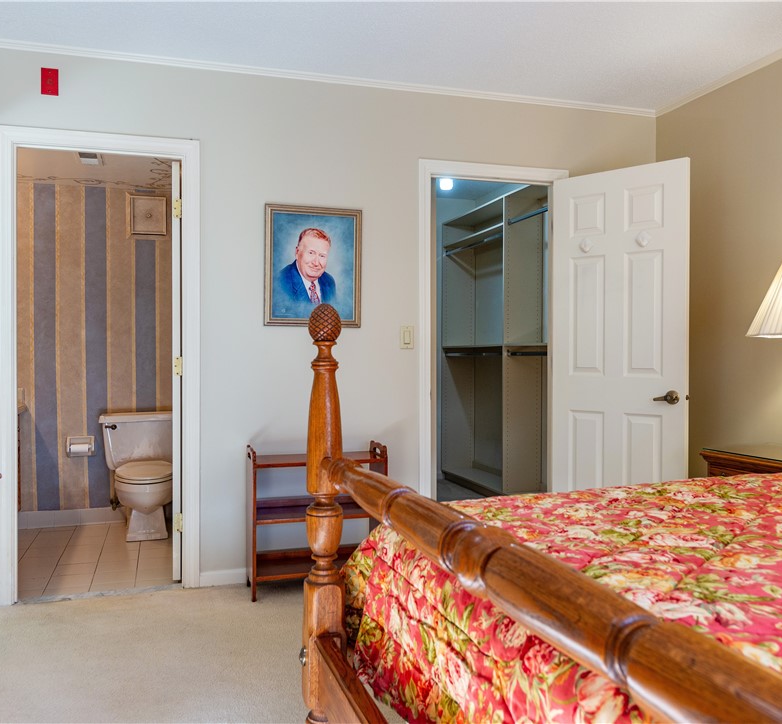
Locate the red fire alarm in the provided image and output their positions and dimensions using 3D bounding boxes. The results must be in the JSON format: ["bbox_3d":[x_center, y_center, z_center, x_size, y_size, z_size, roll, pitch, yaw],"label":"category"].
[{"bbox_3d":[-1.505,-1.237,3.195,0.070,0.116,0.008,0,0,-16],"label":"red fire alarm"}]

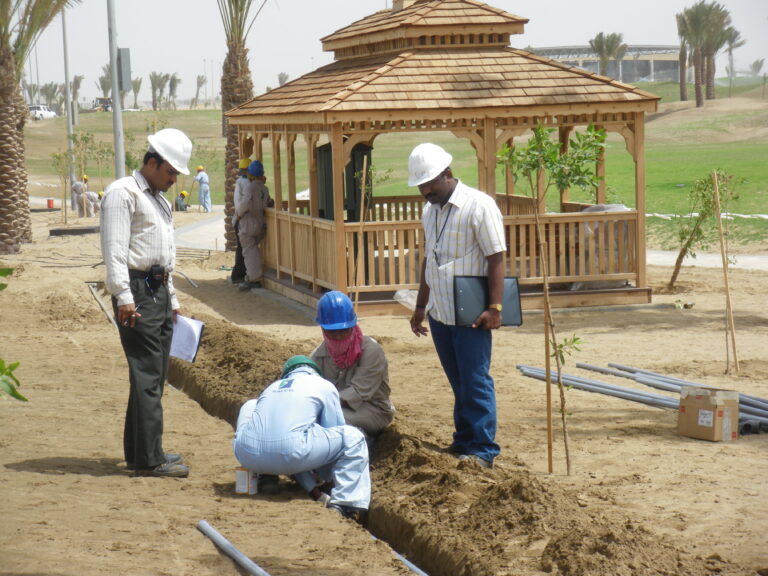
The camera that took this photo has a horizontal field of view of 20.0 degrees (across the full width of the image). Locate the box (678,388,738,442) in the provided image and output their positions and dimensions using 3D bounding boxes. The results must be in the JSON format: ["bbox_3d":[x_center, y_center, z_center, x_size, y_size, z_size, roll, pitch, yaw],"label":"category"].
[{"bbox_3d":[1.720,0.670,11.500,0.175,0.245,0.260,-6,6,-40],"label":"box"}]

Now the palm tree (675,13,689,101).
[{"bbox_3d":[21.229,-16.503,155.000,1.050,6.300,1.050,-2,5,0],"label":"palm tree"}]

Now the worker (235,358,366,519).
[{"bbox_3d":[-0.389,0.686,10.250,0.600,0.720,0.620,1,5,29],"label":"worker"}]

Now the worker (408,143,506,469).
[{"bbox_3d":[0.386,0.085,11.250,0.400,1.660,0.520,-6,6,-43],"label":"worker"}]

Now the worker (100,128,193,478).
[{"bbox_3d":[-1.207,0.074,11.100,0.380,1.730,0.500,1,5,33],"label":"worker"}]

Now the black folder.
[{"bbox_3d":[0.533,0.069,11.150,0.335,0.250,0.030,-2,5,-7],"label":"black folder"}]

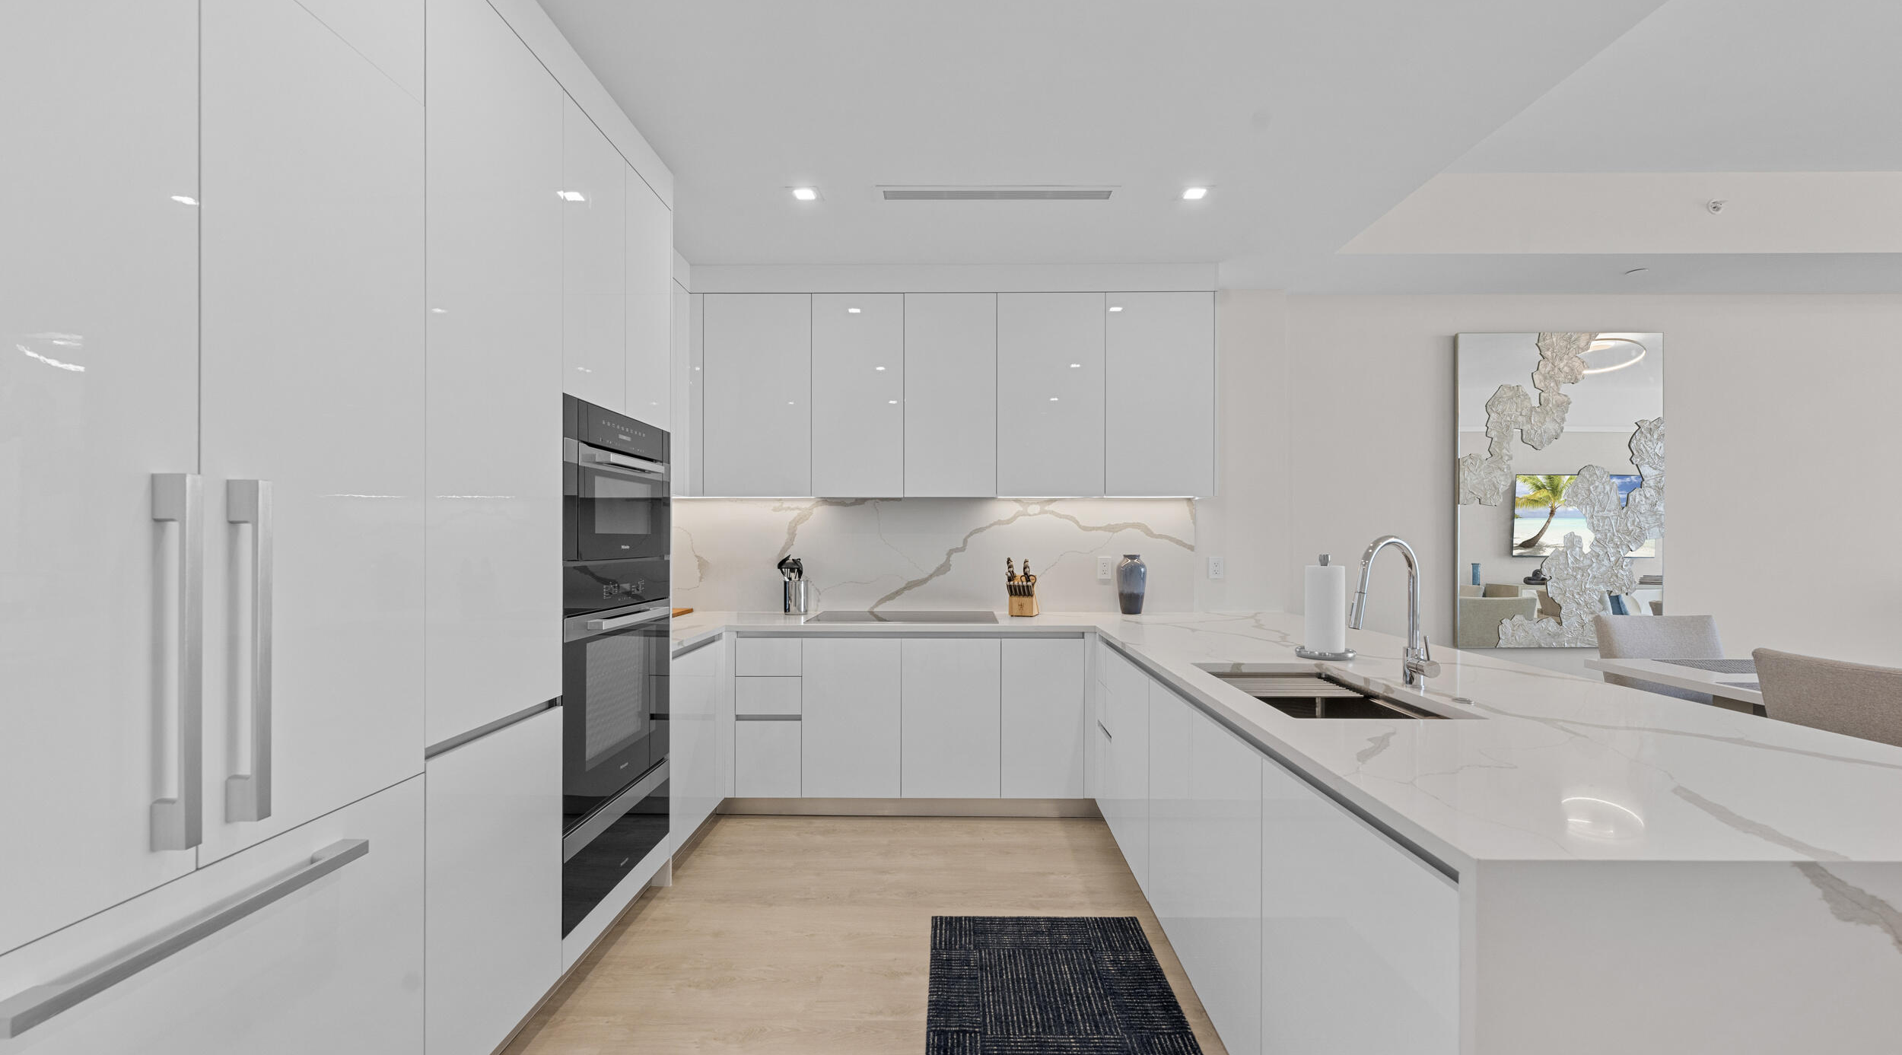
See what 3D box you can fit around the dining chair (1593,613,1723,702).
[{"bbox_3d":[3.683,0.926,3.597,0.570,0.935,0.620,0,-1,1],"label":"dining chair"}]

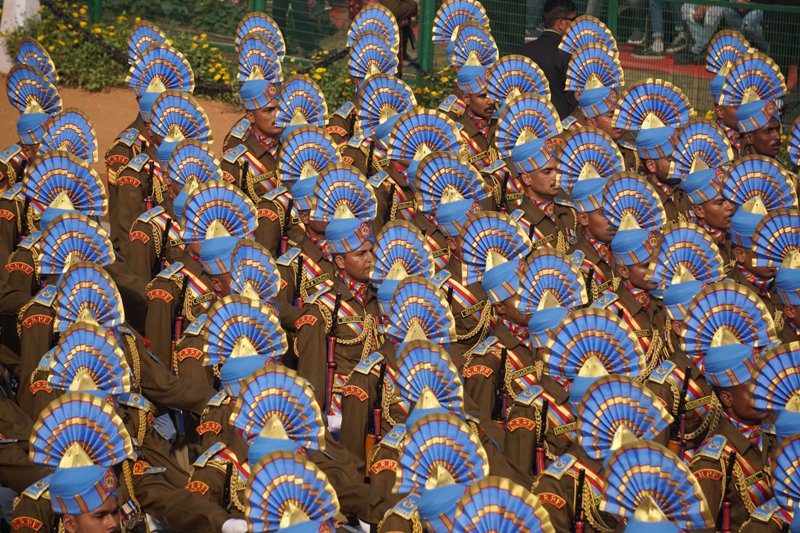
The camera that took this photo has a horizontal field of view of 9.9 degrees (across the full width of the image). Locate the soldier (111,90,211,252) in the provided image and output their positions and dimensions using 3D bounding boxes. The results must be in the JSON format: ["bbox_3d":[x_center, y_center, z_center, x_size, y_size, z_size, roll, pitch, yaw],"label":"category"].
[{"bbox_3d":[-1.063,0.155,21.782,0.520,2.000,0.460,-9,14,-40],"label":"soldier"}]

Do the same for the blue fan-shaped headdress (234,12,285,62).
[{"bbox_3d":[-0.782,-1.282,25.700,0.120,0.270,0.380,9,14,41],"label":"blue fan-shaped headdress"}]

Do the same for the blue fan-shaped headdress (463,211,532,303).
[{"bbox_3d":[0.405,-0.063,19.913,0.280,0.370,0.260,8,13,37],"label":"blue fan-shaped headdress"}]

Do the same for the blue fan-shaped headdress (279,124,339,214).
[{"bbox_3d":[-0.409,-0.435,20.618,0.360,0.390,0.230,-10,15,-42],"label":"blue fan-shaped headdress"}]

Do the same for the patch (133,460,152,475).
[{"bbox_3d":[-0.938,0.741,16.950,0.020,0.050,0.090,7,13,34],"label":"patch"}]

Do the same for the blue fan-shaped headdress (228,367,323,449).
[{"bbox_3d":[-0.427,0.490,16.025,0.380,0.270,0.120,-10,15,-44],"label":"blue fan-shaped headdress"}]

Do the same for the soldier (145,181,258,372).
[{"bbox_3d":[-0.807,0.667,20.713,0.500,2.000,0.580,9,14,41],"label":"soldier"}]

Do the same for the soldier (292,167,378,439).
[{"bbox_3d":[-0.215,0.547,19.803,0.520,2.000,0.460,-9,14,-40],"label":"soldier"}]

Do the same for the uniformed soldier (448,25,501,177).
[{"bbox_3d":[0.431,-0.338,25.275,0.520,1.980,0.560,10,14,42],"label":"uniformed soldier"}]

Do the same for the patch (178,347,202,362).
[{"bbox_3d":[-0.906,0.379,19.800,0.110,0.055,0.020,7,12,32],"label":"patch"}]

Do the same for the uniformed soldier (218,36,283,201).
[{"bbox_3d":[-0.740,-0.245,24.768,0.520,1.980,0.560,10,14,42],"label":"uniformed soldier"}]

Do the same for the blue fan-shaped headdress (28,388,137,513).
[{"bbox_3d":[-1.075,0.633,15.569,0.380,0.370,0.240,-9,14,-41],"label":"blue fan-shaped headdress"}]

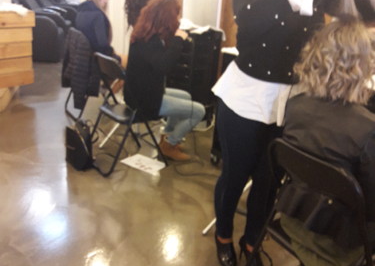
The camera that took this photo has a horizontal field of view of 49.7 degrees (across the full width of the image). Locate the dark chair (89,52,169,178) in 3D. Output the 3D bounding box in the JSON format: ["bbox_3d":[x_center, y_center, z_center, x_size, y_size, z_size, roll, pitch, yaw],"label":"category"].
[{"bbox_3d":[-0.451,-0.148,2.902,0.490,0.785,0.460,-12,26,-34],"label":"dark chair"}]

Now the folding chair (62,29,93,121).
[{"bbox_3d":[-0.917,-0.565,3.911,0.490,0.785,0.460,-11,25,-33],"label":"folding chair"}]

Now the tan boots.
[{"bbox_3d":[-0.106,0.106,3.173,0.260,0.150,0.200,1,21,-7],"label":"tan boots"}]

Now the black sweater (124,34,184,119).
[{"bbox_3d":[-0.268,-0.440,2.880,0.380,0.580,0.420,-12,26,-34],"label":"black sweater"}]

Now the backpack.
[{"bbox_3d":[-0.780,0.070,2.928,0.210,0.320,0.140,20,27,37],"label":"backpack"}]

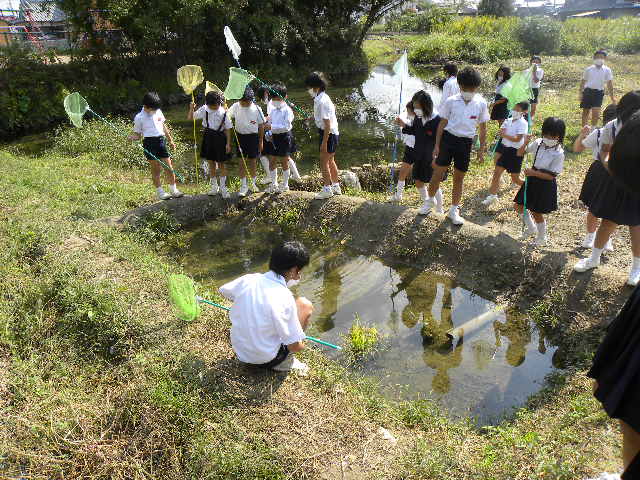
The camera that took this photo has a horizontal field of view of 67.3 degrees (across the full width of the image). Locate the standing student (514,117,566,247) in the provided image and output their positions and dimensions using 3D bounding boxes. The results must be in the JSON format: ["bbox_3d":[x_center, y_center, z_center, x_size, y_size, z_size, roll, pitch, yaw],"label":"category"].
[{"bbox_3d":[1.971,-0.511,4.256,0.400,1.129,0.370,17,31,36],"label":"standing student"}]

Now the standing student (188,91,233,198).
[{"bbox_3d":[-1.201,-1.039,5.290,0.460,1.150,0.320,-5,23,-8],"label":"standing student"}]

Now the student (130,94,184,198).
[{"bbox_3d":[-1.879,-1.089,5.624,0.480,1.249,0.360,-21,30,-34],"label":"student"}]

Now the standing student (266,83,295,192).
[{"bbox_3d":[-0.477,-1.224,5.738,0.360,1.273,0.300,-2,25,0],"label":"standing student"}]

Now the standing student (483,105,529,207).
[{"bbox_3d":[2.046,-0.940,5.313,0.480,1.110,0.420,-20,29,-38],"label":"standing student"}]

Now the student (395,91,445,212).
[{"bbox_3d":[0.981,-0.866,4.755,0.440,1.150,0.400,10,25,25],"label":"student"}]

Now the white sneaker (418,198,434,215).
[{"bbox_3d":[1.067,-0.324,4.796,0.085,0.100,0.215,16,30,34],"label":"white sneaker"}]

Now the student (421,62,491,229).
[{"bbox_3d":[1.215,-0.838,4.358,0.550,1.380,0.420,3,23,11],"label":"student"}]

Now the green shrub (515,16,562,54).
[{"bbox_3d":[8.923,-8.272,19.541,2.000,1.750,1.900,-2,25,0],"label":"green shrub"}]

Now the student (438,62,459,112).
[{"bbox_3d":[1.808,-1.841,6.835,0.280,1.260,0.380,15,30,33],"label":"student"}]

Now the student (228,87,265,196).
[{"bbox_3d":[-0.829,-1.156,5.613,0.390,1.281,0.280,-5,25,-5],"label":"student"}]

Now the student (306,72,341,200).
[{"bbox_3d":[0.037,-1.076,5.088,0.380,1.300,0.360,-9,24,-18],"label":"student"}]

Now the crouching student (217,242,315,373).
[{"bbox_3d":[-0.295,0.383,2.736,0.540,0.760,0.450,-20,29,-37],"label":"crouching student"}]

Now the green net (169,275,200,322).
[{"bbox_3d":[-0.912,0.393,3.233,0.260,0.290,0.160,15,28,34],"label":"green net"}]

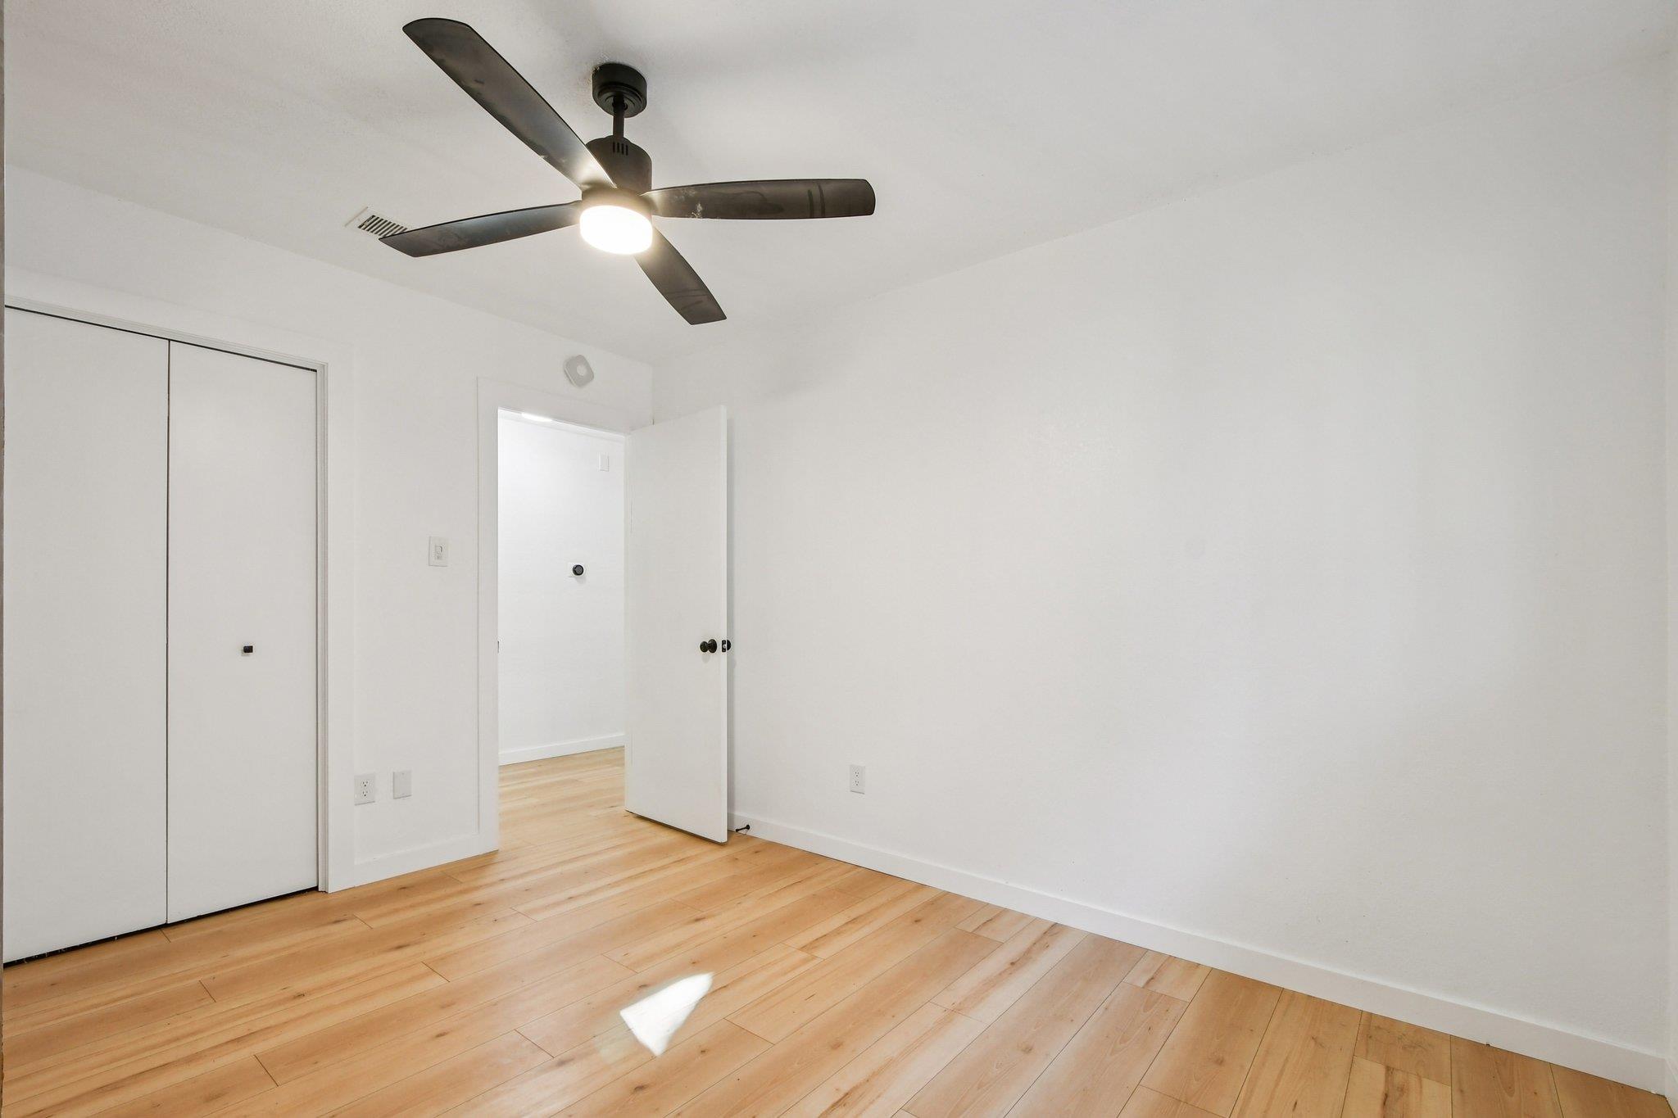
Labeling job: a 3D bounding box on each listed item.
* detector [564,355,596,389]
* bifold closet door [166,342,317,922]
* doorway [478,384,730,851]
[{"bbox_3d":[-1.305,-0.943,3.515,0.042,0.148,0.145,-1,-1,40],"label":"detector"},{"bbox_3d":[-2.155,0.265,2.555,0.036,2.000,0.425,-1,-1,40],"label":"bifold closet door"},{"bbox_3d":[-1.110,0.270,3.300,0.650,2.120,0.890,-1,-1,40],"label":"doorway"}]

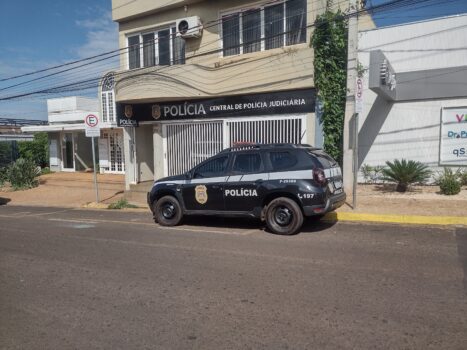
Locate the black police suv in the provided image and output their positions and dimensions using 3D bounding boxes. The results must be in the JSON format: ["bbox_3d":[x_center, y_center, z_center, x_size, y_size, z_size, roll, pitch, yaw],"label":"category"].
[{"bbox_3d":[0.122,0.194,8.039,4.370,1.740,1.850,-1,4,28],"label":"black police suv"}]

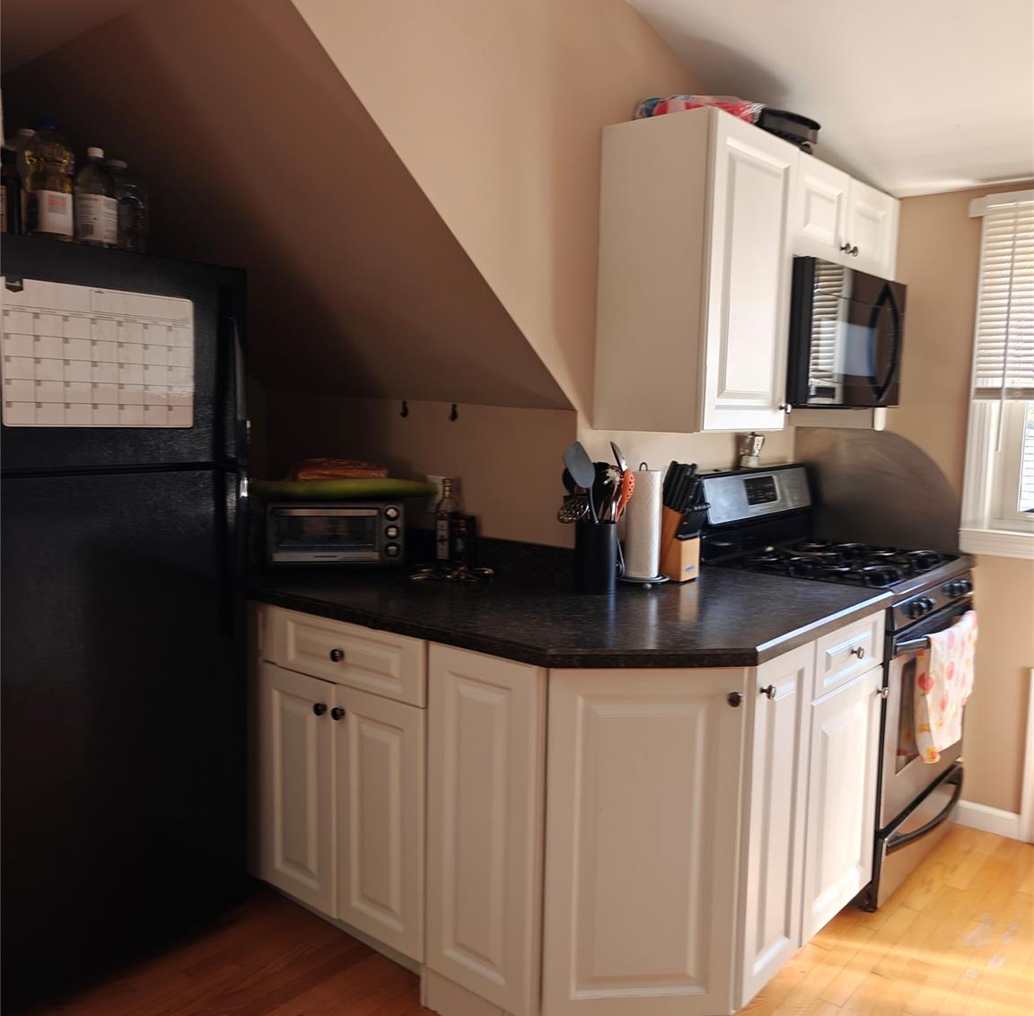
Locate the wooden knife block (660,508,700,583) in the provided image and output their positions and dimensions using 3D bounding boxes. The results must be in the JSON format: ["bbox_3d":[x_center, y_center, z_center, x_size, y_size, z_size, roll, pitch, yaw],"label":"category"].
[{"bbox_3d":[0.465,0.101,2.700,0.128,0.212,0.095,6,8,41],"label":"wooden knife block"}]

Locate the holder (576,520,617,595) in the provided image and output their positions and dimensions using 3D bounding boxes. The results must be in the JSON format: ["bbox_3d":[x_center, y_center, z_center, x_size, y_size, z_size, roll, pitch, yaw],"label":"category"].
[{"bbox_3d":[0.222,0.137,2.473,0.120,0.185,0.120,1,6,0],"label":"holder"}]

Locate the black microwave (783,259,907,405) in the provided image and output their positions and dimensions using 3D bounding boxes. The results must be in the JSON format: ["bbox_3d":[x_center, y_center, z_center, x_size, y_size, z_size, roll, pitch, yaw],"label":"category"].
[{"bbox_3d":[0.921,-0.534,2.963,0.390,0.413,0.740,6,8,41],"label":"black microwave"}]

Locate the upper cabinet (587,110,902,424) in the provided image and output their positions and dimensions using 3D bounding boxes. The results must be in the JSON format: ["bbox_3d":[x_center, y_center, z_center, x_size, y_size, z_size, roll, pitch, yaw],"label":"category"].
[{"bbox_3d":[0.756,-0.632,2.805,0.335,0.769,1.240,6,8,41],"label":"upper cabinet"}]

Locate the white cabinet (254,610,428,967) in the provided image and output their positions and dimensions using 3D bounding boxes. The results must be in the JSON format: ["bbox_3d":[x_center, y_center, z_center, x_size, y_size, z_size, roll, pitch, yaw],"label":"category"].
[{"bbox_3d":[-0.290,0.655,2.557,0.625,0.797,0.580,5,8,38],"label":"white cabinet"}]

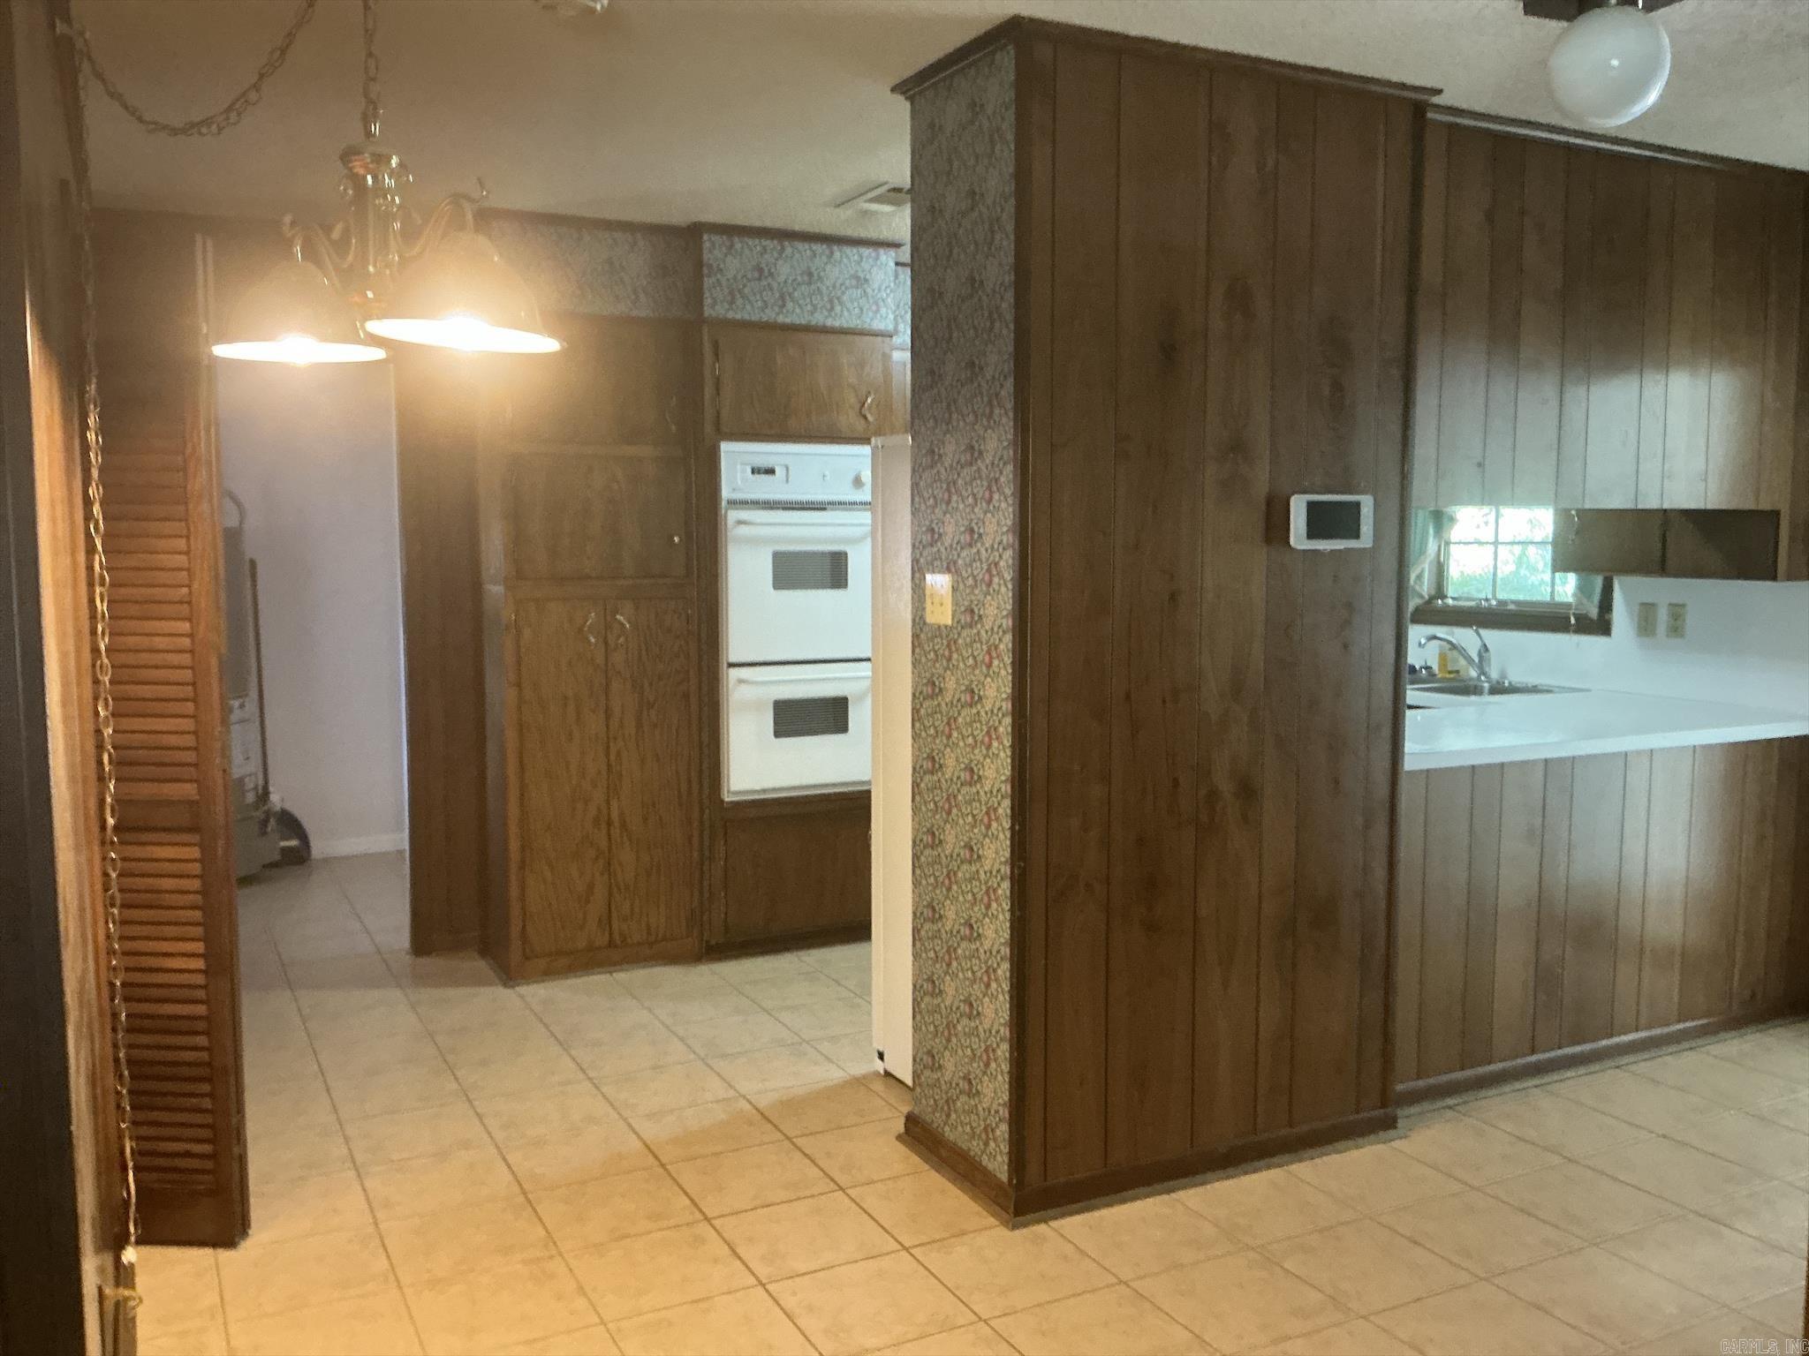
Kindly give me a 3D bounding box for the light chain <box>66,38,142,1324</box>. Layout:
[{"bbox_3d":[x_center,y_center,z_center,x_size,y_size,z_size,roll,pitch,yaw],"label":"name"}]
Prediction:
[{"bbox_3d":[-1.381,0.043,2.530,0.050,2.180,0.050,-3,6,-27],"label":"light chain"}]

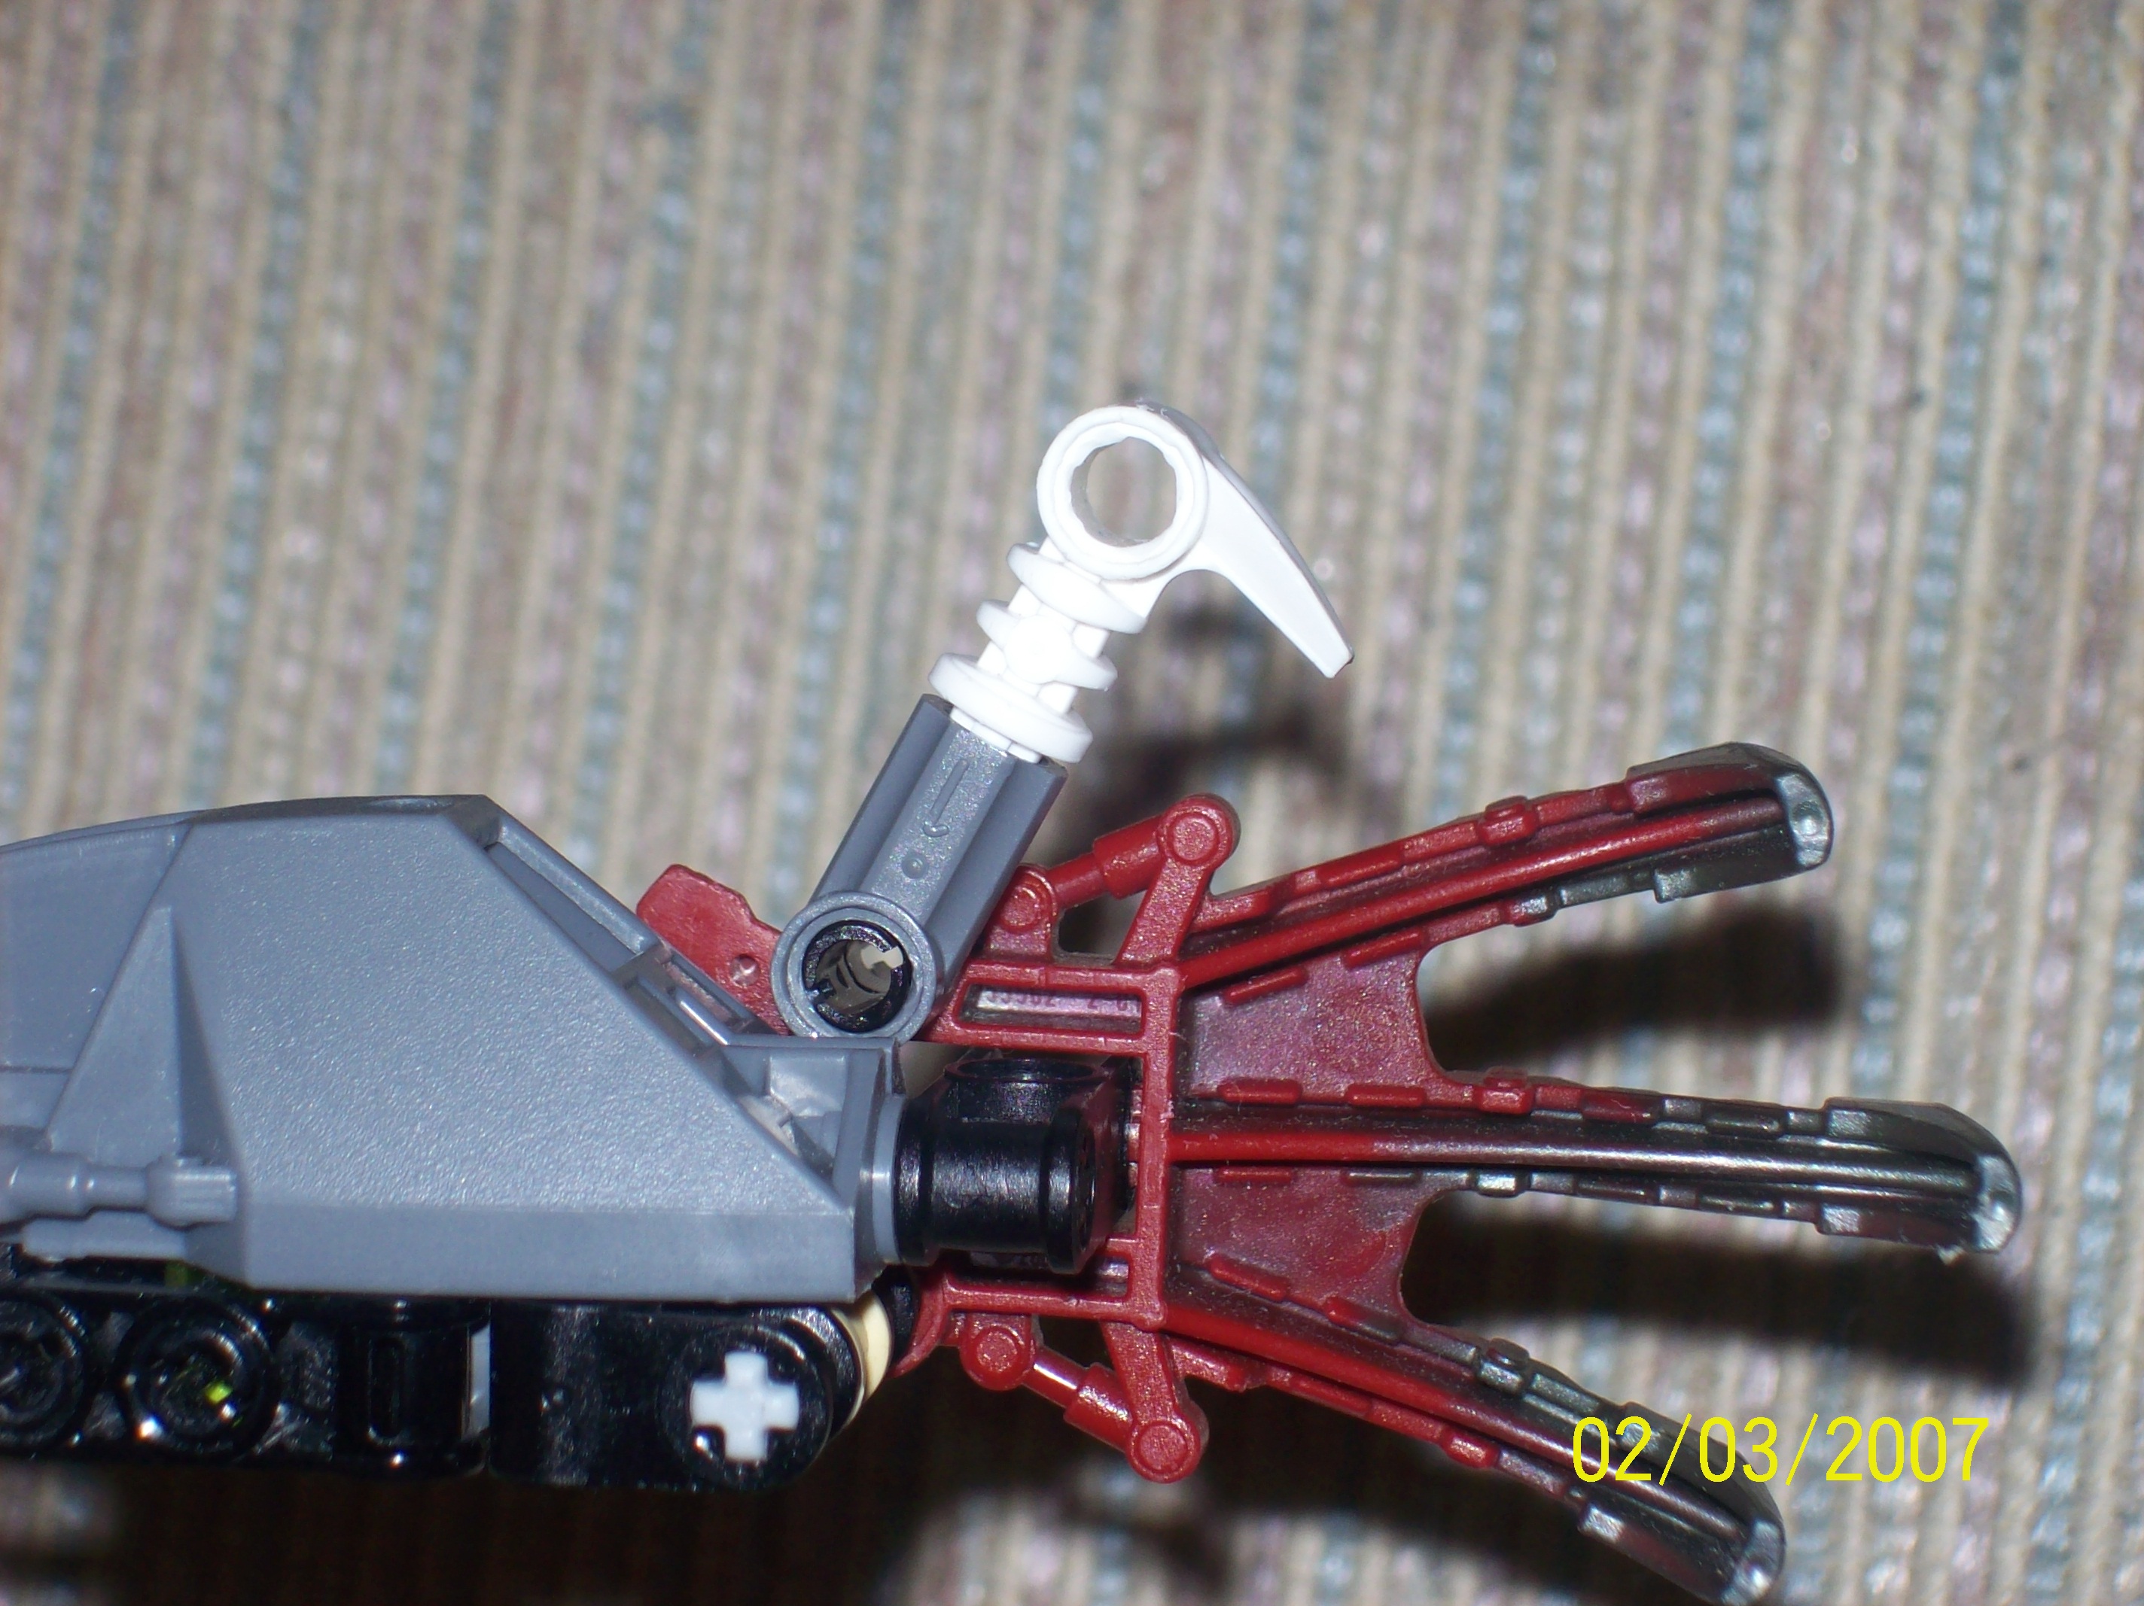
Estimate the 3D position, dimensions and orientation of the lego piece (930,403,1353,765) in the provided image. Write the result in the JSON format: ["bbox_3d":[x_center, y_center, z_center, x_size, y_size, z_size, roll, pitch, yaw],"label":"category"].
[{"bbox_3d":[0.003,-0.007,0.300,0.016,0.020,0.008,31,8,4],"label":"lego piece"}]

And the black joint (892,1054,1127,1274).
[{"bbox_3d":[-0.002,0.016,0.300,0.008,0.008,0.024,2,5,8],"label":"black joint"}]

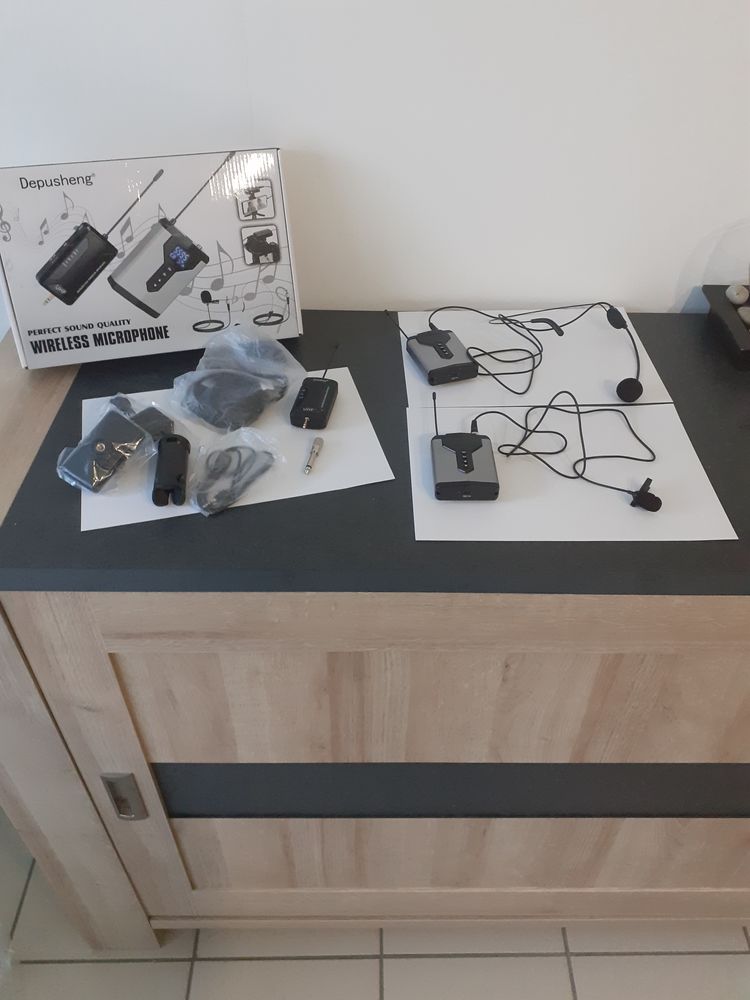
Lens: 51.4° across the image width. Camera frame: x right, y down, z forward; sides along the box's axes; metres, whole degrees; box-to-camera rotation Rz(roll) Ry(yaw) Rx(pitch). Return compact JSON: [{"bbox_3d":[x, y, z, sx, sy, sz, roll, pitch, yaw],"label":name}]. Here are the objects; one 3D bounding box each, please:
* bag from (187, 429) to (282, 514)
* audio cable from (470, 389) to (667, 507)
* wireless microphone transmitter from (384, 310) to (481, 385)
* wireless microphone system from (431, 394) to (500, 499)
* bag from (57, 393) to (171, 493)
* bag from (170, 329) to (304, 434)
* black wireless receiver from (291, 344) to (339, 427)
[{"bbox_3d":[-0.144,-0.036,0.779,0.075,0.018,0.114,25,48,25],"label":"bag"},{"bbox_3d":[0.194,-0.062,0.804,0.178,0.025,0.190,2,42,1],"label":"audio cable"},{"bbox_3d":[0.066,-0.197,0.956,0.061,0.019,0.160,-12,44,-14],"label":"wireless microphone transmitter"},{"bbox_3d":[0.088,-0.062,0.807,0.061,0.020,0.163,0,42,-1],"label":"wireless microphone system"},{"bbox_3d":[-0.263,-0.063,0.804,0.084,0.024,0.130,15,44,16],"label":"bag"},{"bbox_3d":[-0.152,-0.135,0.868,0.142,0.045,0.145,-5,43,-6],"label":"bag"},{"bbox_3d":[-0.061,-0.130,0.884,0.040,0.016,0.163,5,43,6],"label":"black wireless receiver"}]

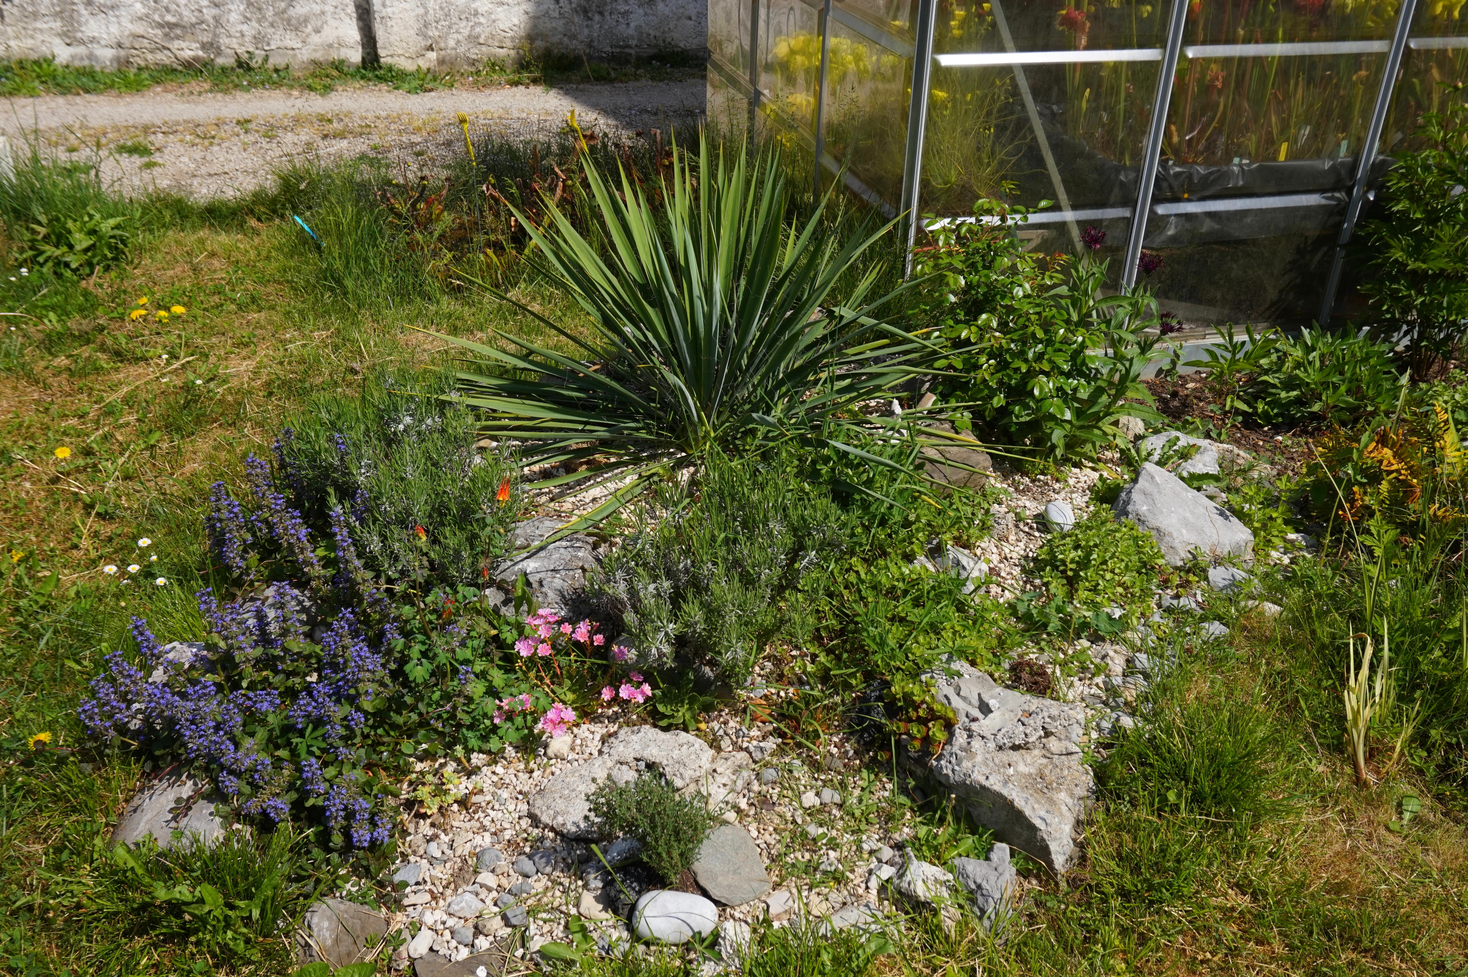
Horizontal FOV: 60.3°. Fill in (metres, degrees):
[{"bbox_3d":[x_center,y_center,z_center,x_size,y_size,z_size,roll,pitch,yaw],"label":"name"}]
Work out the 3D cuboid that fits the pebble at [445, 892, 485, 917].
[{"bbox_3d":[-0.370,0.572,1.733,0.055,0.034,0.042,2,31,0],"label":"pebble"}]

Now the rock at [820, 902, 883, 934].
[{"bbox_3d":[0.160,0.589,1.732,0.085,0.031,0.053,-6,31,-13],"label":"rock"}]

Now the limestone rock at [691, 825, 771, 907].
[{"bbox_3d":[-0.005,0.571,1.922,0.122,0.045,0.140,1,30,0],"label":"limestone rock"}]

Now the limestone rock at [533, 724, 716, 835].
[{"bbox_3d":[-0.183,0.470,2.051,0.295,0.085,0.175,-10,32,-19],"label":"limestone rock"}]

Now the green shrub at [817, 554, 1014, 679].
[{"bbox_3d":[0.305,0.216,2.125,0.320,0.140,0.250,2,31,0],"label":"green shrub"}]

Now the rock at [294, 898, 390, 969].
[{"bbox_3d":[-0.557,0.634,1.803,0.130,0.075,0.100,1,30,0],"label":"rock"}]

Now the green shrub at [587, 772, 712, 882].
[{"bbox_3d":[-0.112,0.466,1.735,0.175,0.125,0.155,1,29,0],"label":"green shrub"}]

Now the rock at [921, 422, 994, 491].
[{"bbox_3d":[0.435,-0.064,2.514,0.148,0.092,0.115,-4,31,-9],"label":"rock"}]

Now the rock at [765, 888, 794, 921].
[{"bbox_3d":[0.060,0.550,1.672,0.041,0.032,0.038,1,29,0],"label":"rock"}]

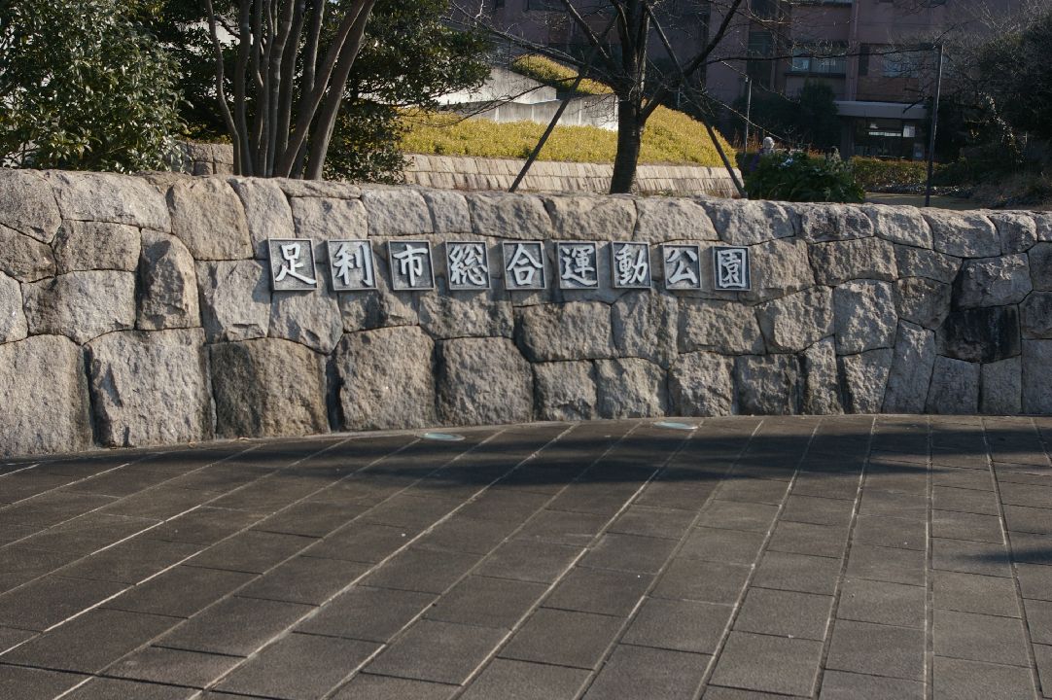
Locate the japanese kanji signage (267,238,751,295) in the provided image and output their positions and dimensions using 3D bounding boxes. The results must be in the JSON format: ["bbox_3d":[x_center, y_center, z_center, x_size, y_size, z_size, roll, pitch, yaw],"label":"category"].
[{"bbox_3d":[0.002,-0.465,9.790,3.257,0.304,0.146,-1,-6,-35],"label":"japanese kanji signage"}]

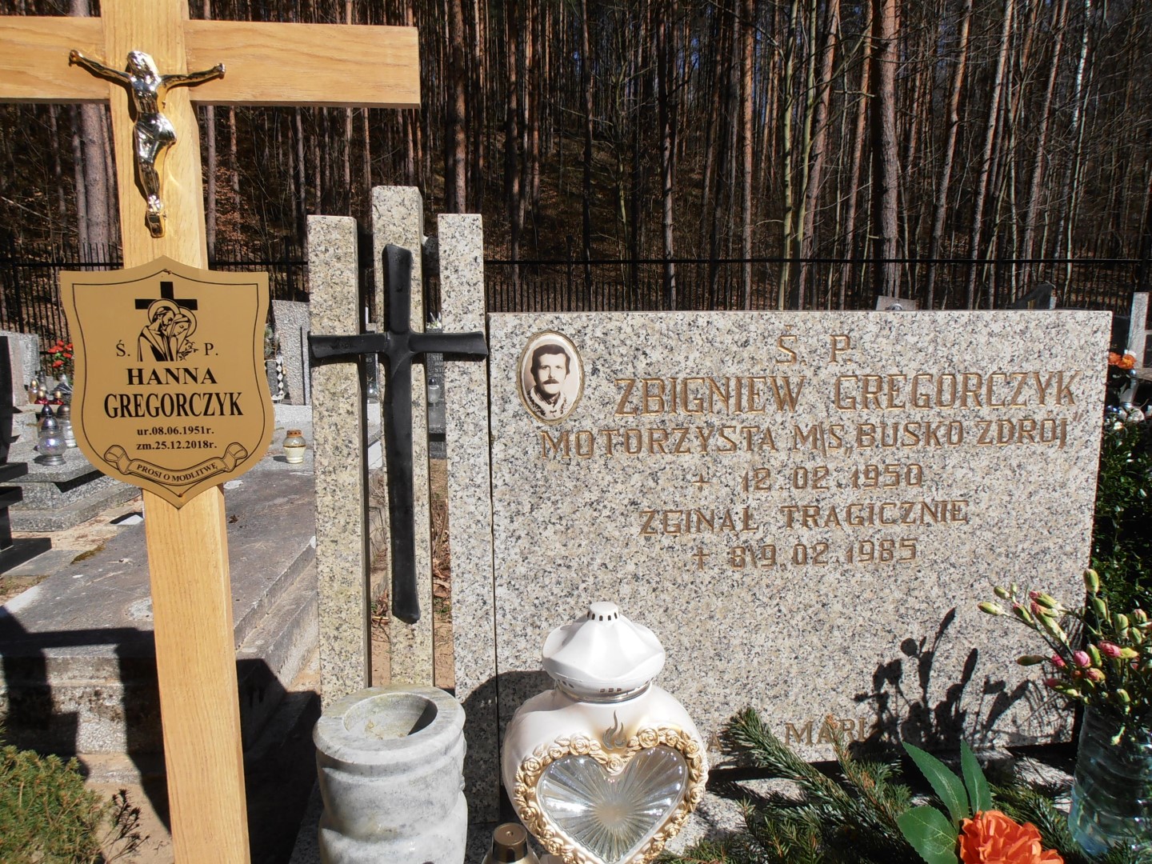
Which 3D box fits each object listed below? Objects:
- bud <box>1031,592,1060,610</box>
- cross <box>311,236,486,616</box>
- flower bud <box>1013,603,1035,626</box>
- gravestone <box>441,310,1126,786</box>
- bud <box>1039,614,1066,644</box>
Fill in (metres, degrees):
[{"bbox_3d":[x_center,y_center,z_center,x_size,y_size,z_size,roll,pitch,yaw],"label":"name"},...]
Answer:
[{"bbox_3d":[0.565,0.203,0.960,0.037,0.013,0.013,24,0,-17],"label":"bud"},{"bbox_3d":[-0.212,0.011,0.975,0.210,0.466,0.035,-1,8,-7],"label":"cross"},{"bbox_3d":[0.539,0.219,0.959,0.012,0.033,0.012,-45,17,0],"label":"flower bud"},{"bbox_3d":[0.305,0.148,1.113,0.834,0.622,0.080,-1,8,-7],"label":"gravestone"},{"bbox_3d":[0.577,0.236,0.966,0.014,0.049,0.014,-42,17,0],"label":"bud"}]

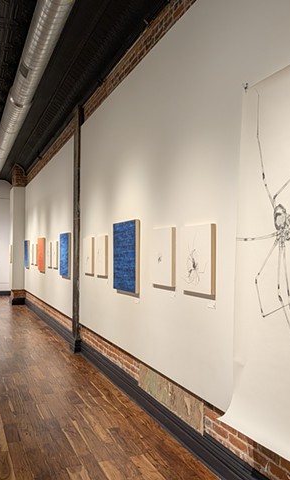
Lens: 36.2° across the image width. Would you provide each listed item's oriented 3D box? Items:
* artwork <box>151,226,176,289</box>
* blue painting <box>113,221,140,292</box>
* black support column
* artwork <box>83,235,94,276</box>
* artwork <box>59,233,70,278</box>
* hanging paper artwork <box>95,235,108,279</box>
[{"bbox_3d":[0.171,0.149,3.959,0.042,0.515,0.408,1,-2,-22],"label":"artwork"},{"bbox_3d":[-0.211,0.183,4.906,0.045,0.758,0.732,1,-2,-22],"label":"blue painting"},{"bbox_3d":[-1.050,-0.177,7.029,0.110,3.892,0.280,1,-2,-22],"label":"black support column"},{"bbox_3d":[-0.781,0.226,6.306,0.042,0.509,0.416,1,-2,-22],"label":"artwork"},{"bbox_3d":[-1.419,0.269,7.881,0.045,0.754,0.747,1,-2,-22],"label":"artwork"},{"bbox_3d":[-0.552,0.206,5.742,0.042,0.508,0.411,1,-2,-22],"label":"hanging paper artwork"}]

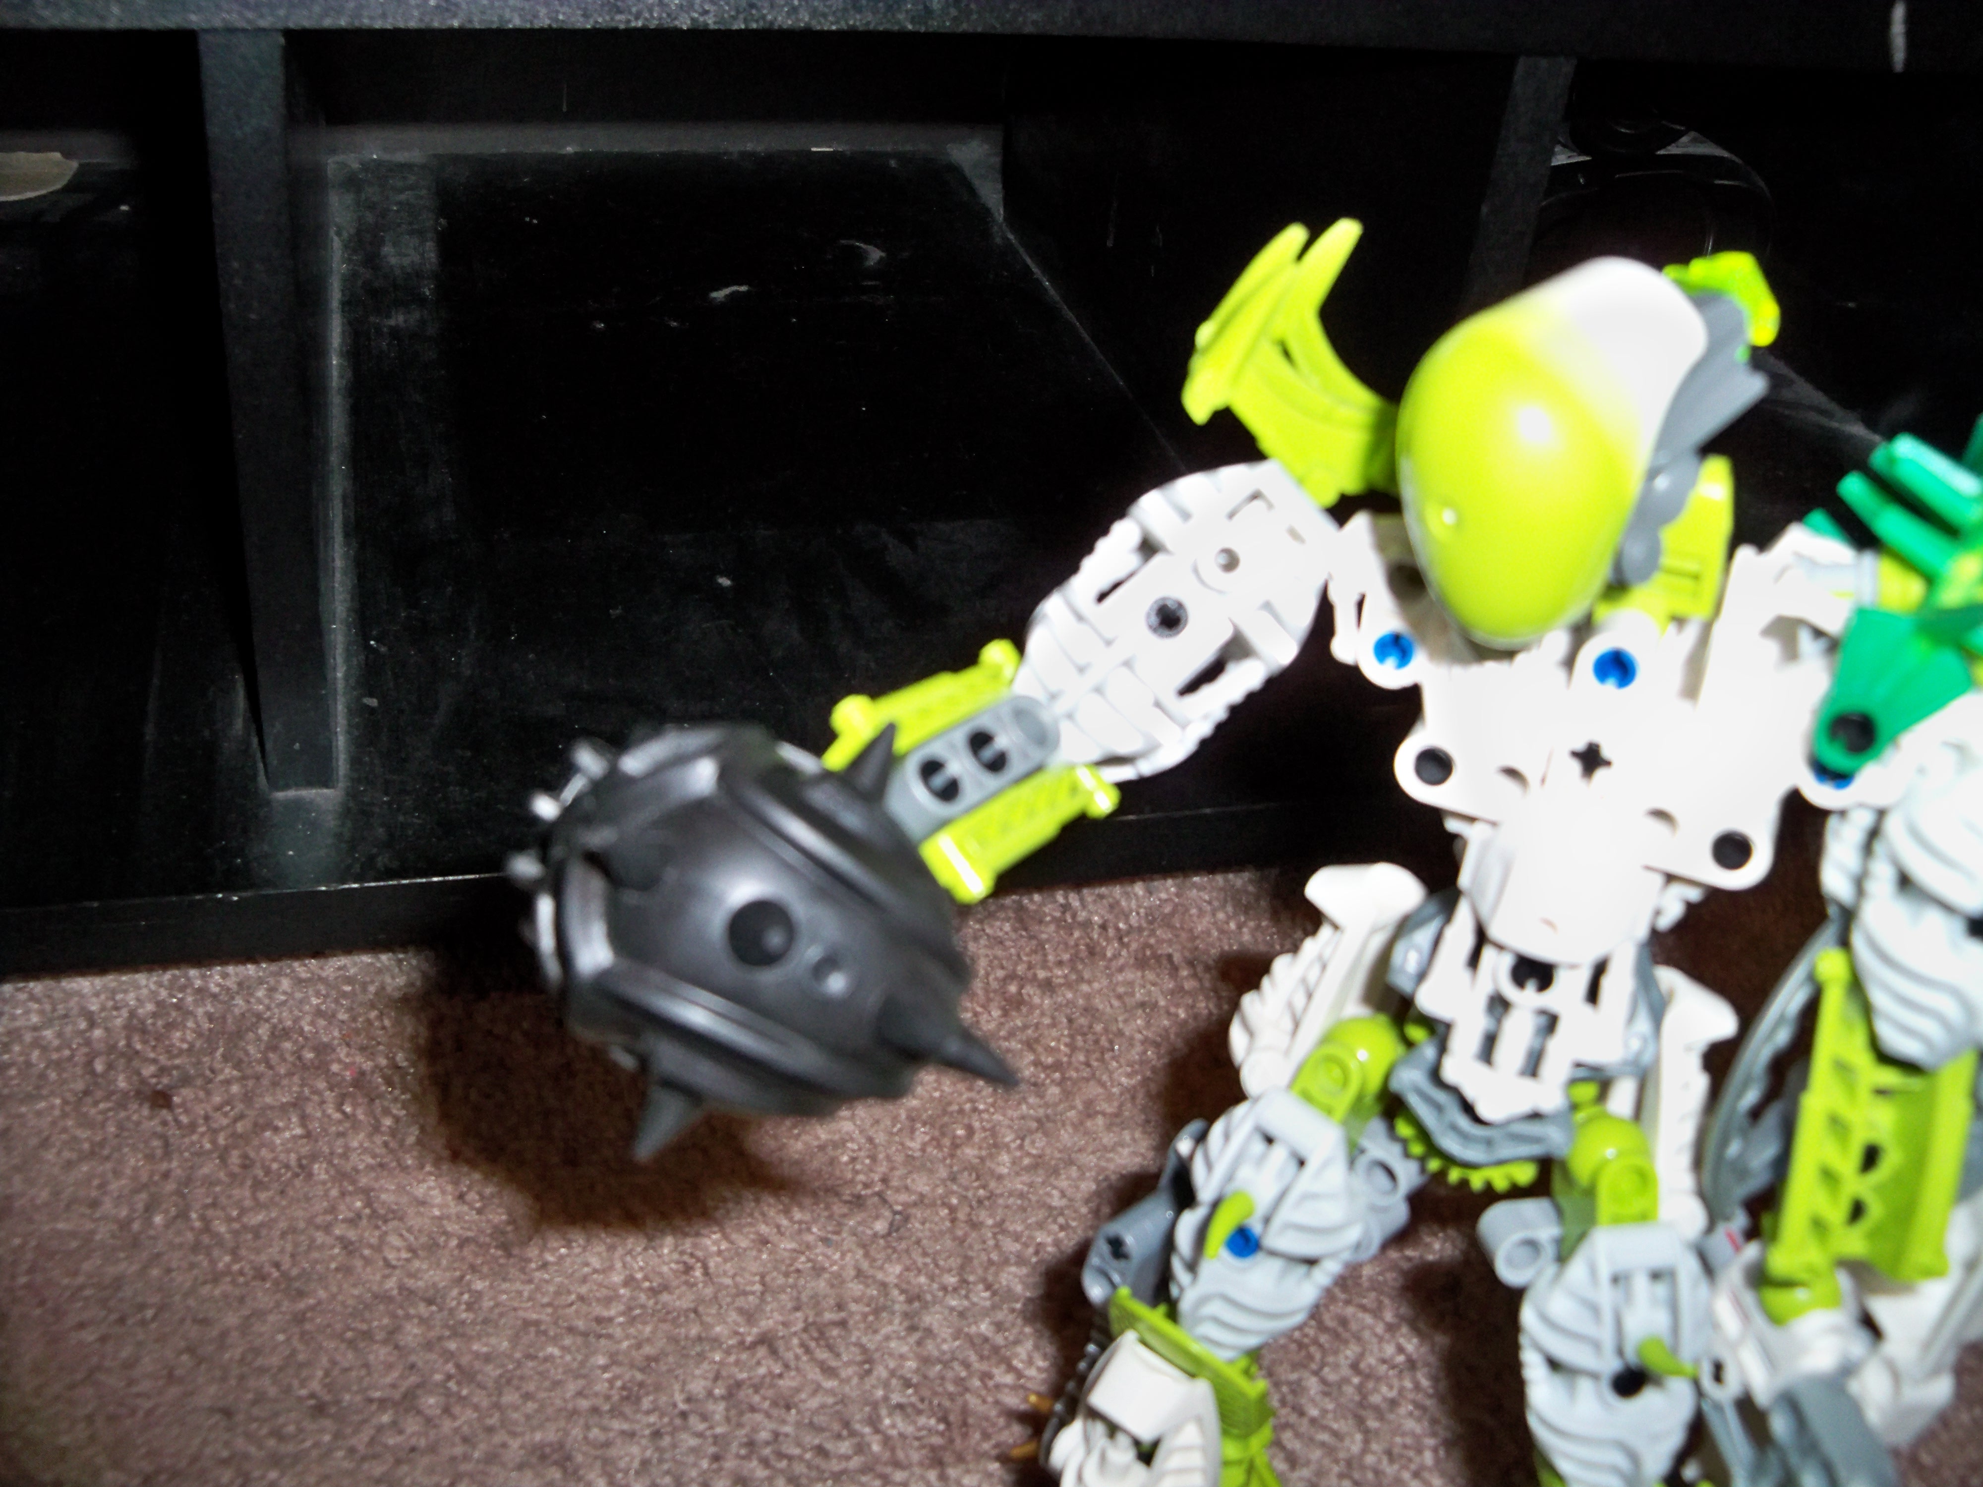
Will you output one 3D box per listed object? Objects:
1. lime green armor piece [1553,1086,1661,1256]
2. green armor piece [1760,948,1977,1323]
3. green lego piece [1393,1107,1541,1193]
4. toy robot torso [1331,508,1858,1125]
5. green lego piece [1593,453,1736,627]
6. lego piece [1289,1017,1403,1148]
[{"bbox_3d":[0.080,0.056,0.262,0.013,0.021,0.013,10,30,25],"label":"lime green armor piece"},{"bbox_3d":[0.108,0.049,0.246,0.021,0.049,0.015,-1,27,3],"label":"green armor piece"},{"bbox_3d":[0.066,0.048,0.269,0.025,0.025,0.006,17,23,22],"label":"green lego piece"},{"bbox_3d":[0.070,0.008,0.236,0.058,0.069,0.033,17,23,22],"label":"toy robot torso"},{"bbox_3d":[0.073,-0.022,0.220,0.019,0.019,0.012,17,23,22],"label":"green lego piece"},{"bbox_3d":[0.048,0.046,0.272,0.014,0.018,0.013,30,27,14],"label":"lego piece"}]

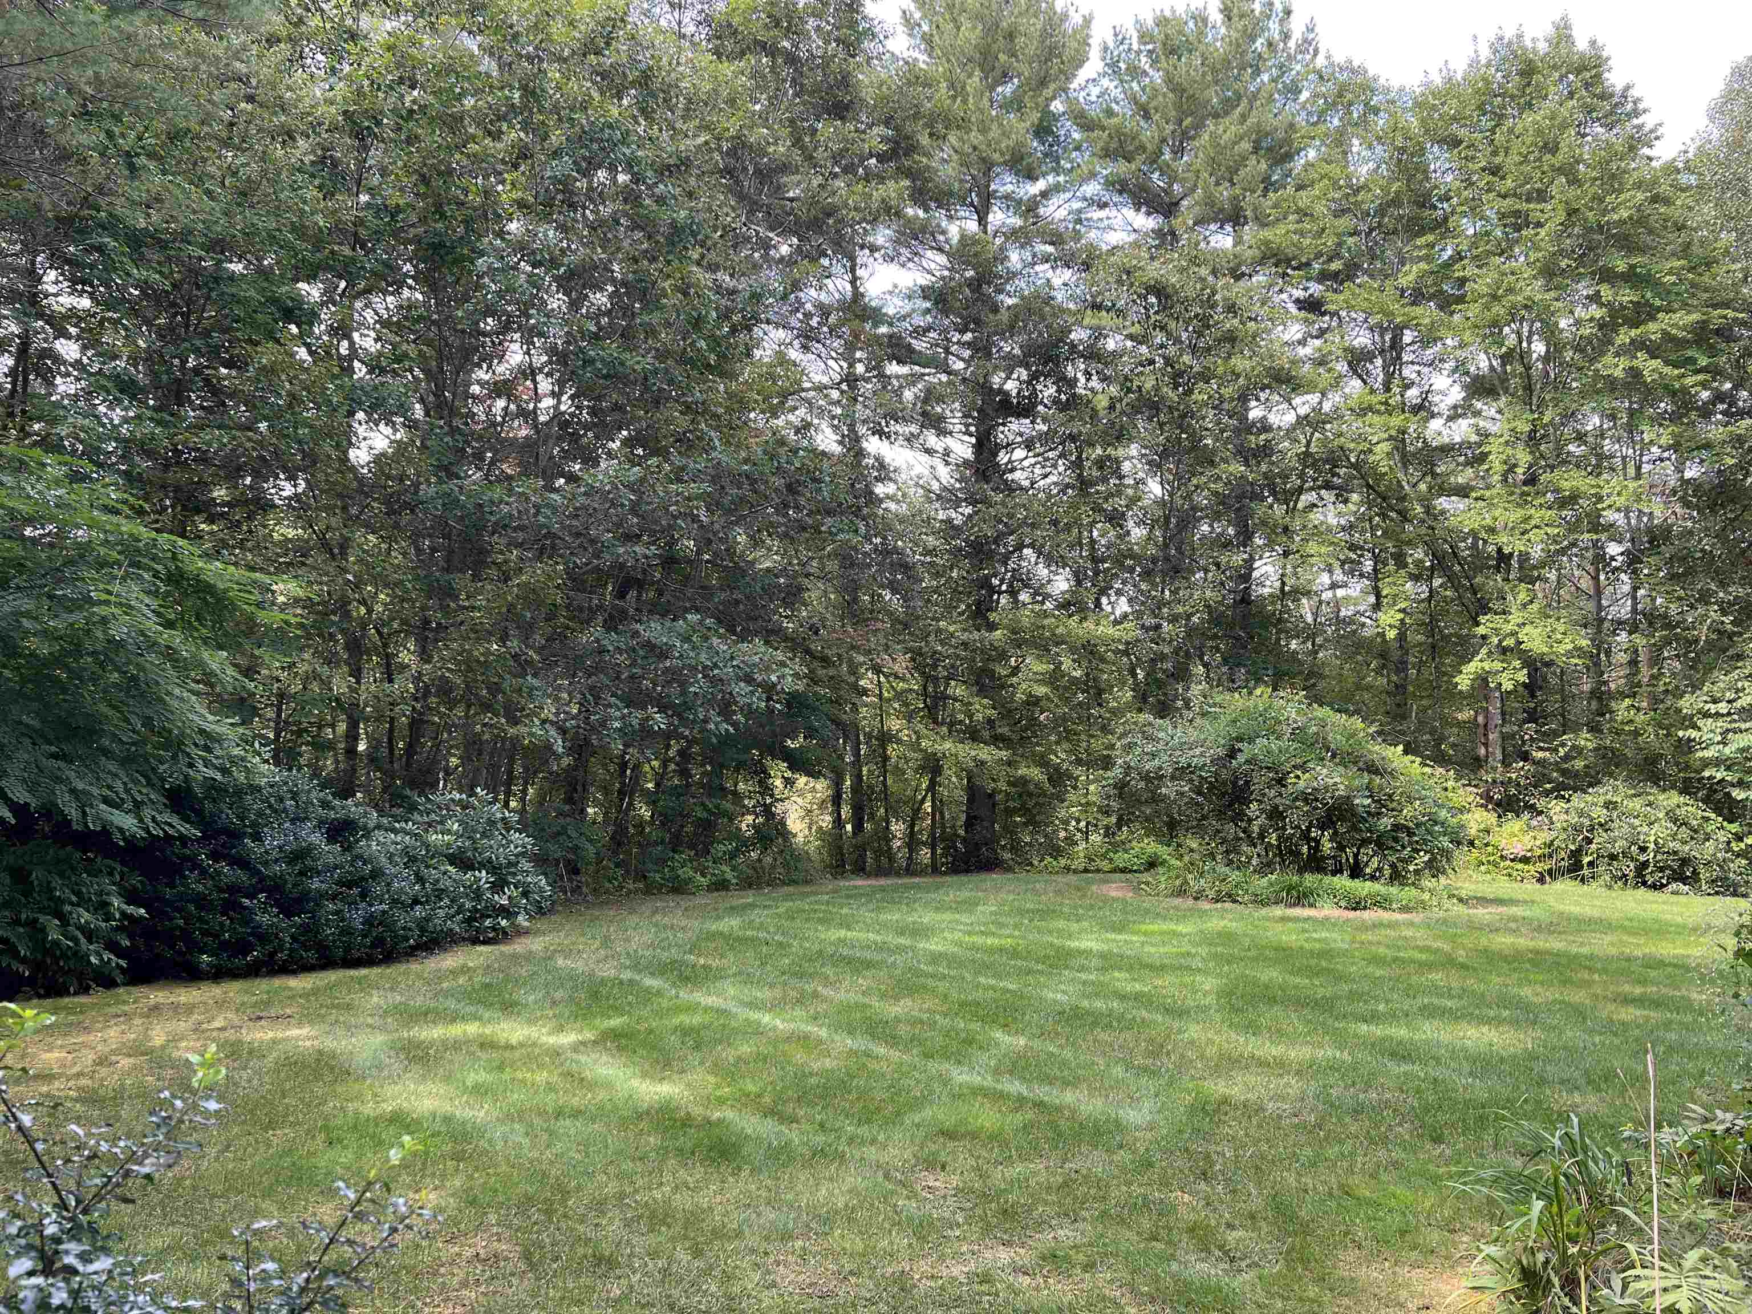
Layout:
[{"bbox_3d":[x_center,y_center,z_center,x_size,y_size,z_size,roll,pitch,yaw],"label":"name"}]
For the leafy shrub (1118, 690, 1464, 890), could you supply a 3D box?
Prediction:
[{"bbox_3d":[4.657,1.521,14.784,3.600,2.120,3.000,-1,-4,17],"label":"leafy shrub"}]

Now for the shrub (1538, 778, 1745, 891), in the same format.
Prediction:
[{"bbox_3d":[9.042,2.010,15.386,2.200,1.220,1.800,-2,-4,30],"label":"shrub"}]

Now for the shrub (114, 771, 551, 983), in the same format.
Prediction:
[{"bbox_3d":[-4.416,1.606,10.451,2.960,1.407,1.941,3,-4,-37],"label":"shrub"}]

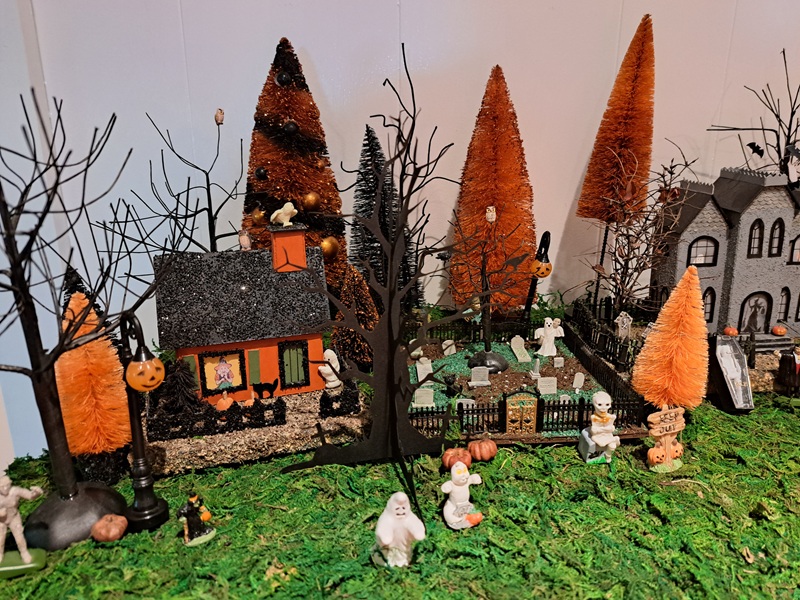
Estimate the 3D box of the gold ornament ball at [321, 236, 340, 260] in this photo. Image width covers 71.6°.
[{"bbox_3d":[-0.081,-0.060,0.645,0.022,0.022,0.022,0,16,0],"label":"gold ornament ball"}]

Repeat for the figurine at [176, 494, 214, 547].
[{"bbox_3d":[-0.142,0.148,0.385,0.022,0.035,0.018,-8,18,-27],"label":"figurine"}]

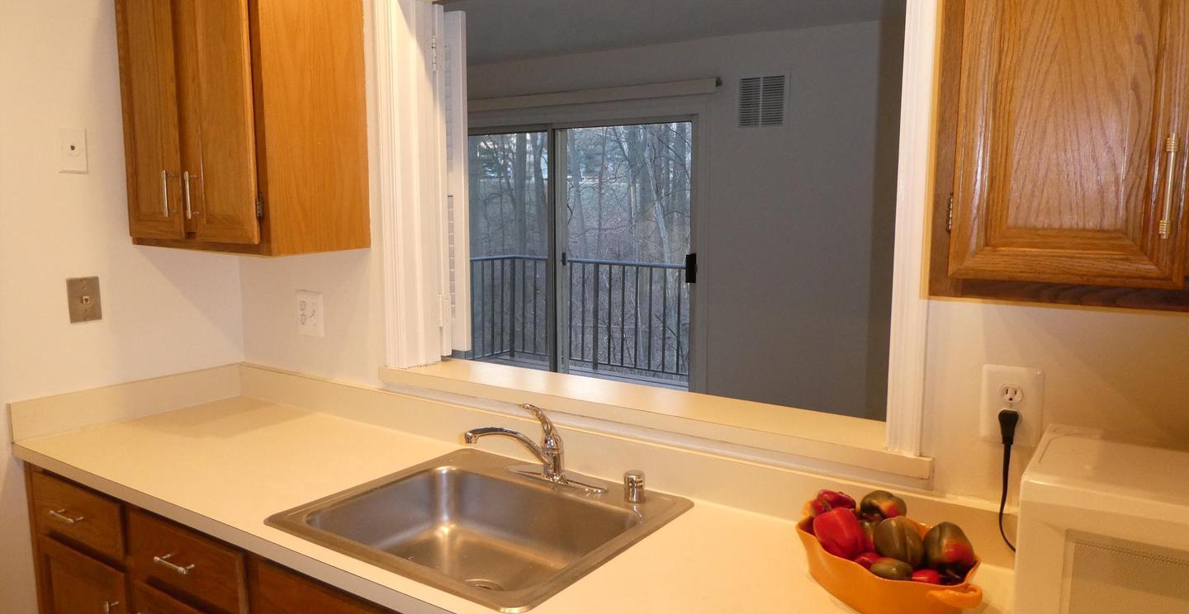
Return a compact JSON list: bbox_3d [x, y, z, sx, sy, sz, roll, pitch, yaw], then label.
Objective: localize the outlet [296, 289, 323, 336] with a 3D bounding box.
[{"bbox_3d":[-0.795,0.019,2.299,0.112,0.123,0.010,5,9,33],"label":"outlet"}]

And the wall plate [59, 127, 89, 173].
[{"bbox_3d":[-1.309,-0.394,2.075,0.008,0.114,0.071,5,9,33],"label":"wall plate"}]

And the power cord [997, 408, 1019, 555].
[{"bbox_3d":[0.661,0.282,1.319,0.050,0.235,0.050,5,9,33],"label":"power cord"}]

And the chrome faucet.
[{"bbox_3d":[-0.149,0.290,1.669,0.260,0.185,0.285,5,9,33],"label":"chrome faucet"}]

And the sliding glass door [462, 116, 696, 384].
[{"bbox_3d":[-0.215,-0.221,5.556,2.030,2.000,0.100,5,9,33],"label":"sliding glass door"}]

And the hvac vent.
[{"bbox_3d":[0.931,-1.154,4.612,0.290,0.295,0.020,5,9,33],"label":"hvac vent"}]

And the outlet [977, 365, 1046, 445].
[{"bbox_3d":[0.669,0.160,1.326,0.087,0.125,0.010,5,9,33],"label":"outlet"}]

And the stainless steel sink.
[{"bbox_3d":[-0.214,0.475,1.602,0.640,0.165,0.555,5,9,33],"label":"stainless steel sink"}]

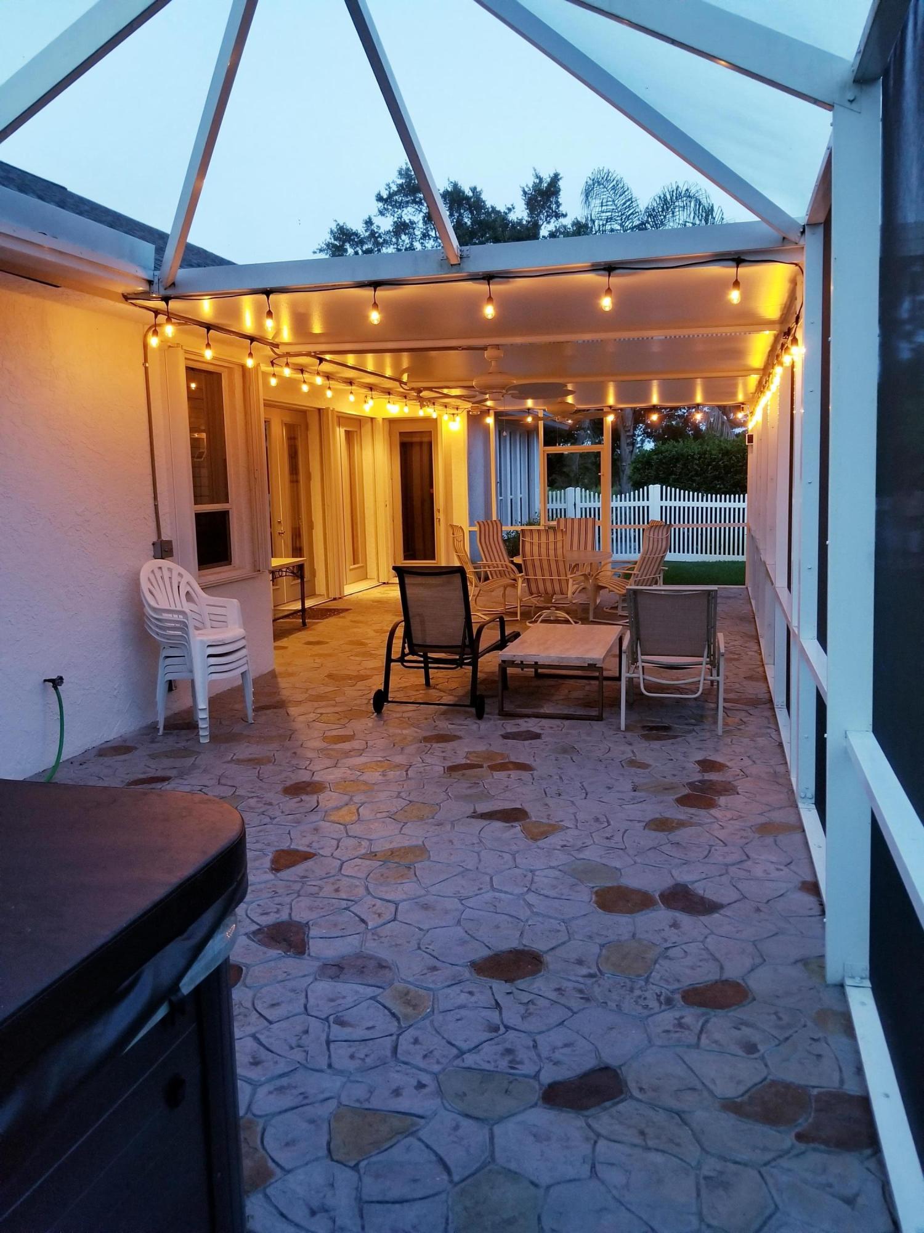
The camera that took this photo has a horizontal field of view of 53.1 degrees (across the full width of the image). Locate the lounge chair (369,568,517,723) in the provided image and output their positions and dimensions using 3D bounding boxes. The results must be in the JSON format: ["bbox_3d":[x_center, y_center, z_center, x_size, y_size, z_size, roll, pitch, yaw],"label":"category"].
[{"bbox_3d":[-0.036,0.087,6.907,0.770,1.020,1.450,1,9,18],"label":"lounge chair"}]

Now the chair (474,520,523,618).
[{"bbox_3d":[0.578,-0.630,11.515,0.770,1.060,0.630,6,11,41],"label":"chair"}]

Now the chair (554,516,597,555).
[{"bbox_3d":[1.477,-0.715,11.914,0.630,1.060,0.780,0,8,10],"label":"chair"}]

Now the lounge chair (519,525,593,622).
[{"bbox_3d":[1.024,-0.451,10.244,0.650,1.050,0.800,3,9,27],"label":"lounge chair"}]

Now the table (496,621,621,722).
[{"bbox_3d":[0.755,0.380,6.780,0.710,0.430,1.230,1,9,15],"label":"table"}]

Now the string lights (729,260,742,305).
[{"bbox_3d":[1.257,-1.534,4.250,0.055,0.200,0.055,1,9,15],"label":"string lights"}]

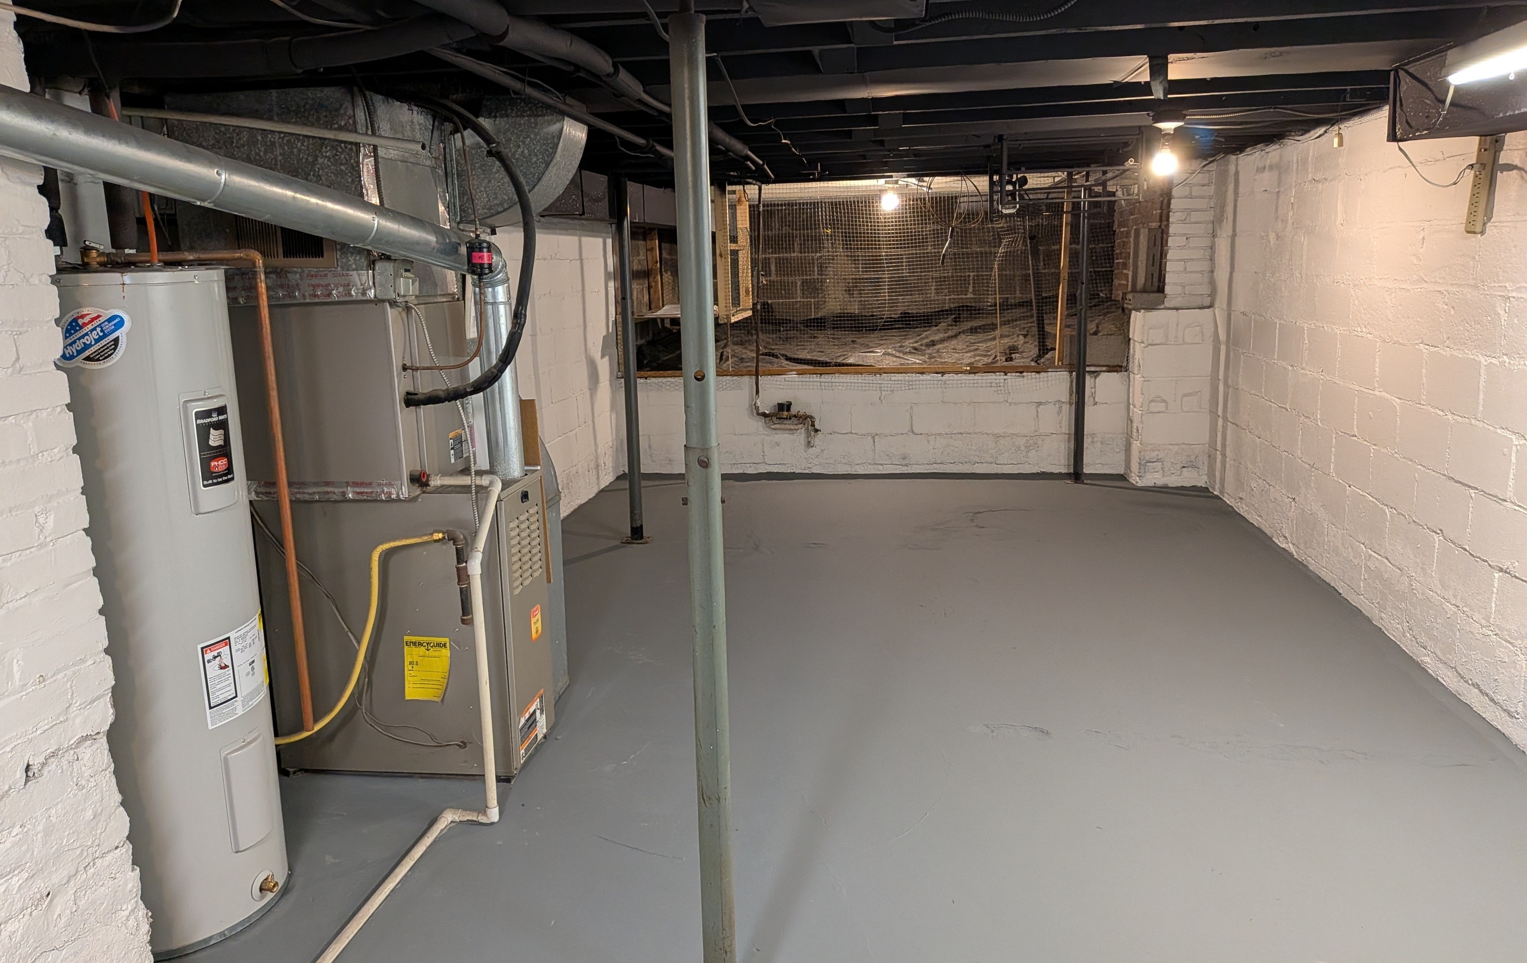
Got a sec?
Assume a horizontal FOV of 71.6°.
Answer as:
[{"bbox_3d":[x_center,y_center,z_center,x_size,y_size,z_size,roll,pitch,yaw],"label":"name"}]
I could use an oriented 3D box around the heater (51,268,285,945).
[{"bbox_3d":[-1.425,0.280,2.430,0.475,1.490,0.475,2,12,17],"label":"heater"}]

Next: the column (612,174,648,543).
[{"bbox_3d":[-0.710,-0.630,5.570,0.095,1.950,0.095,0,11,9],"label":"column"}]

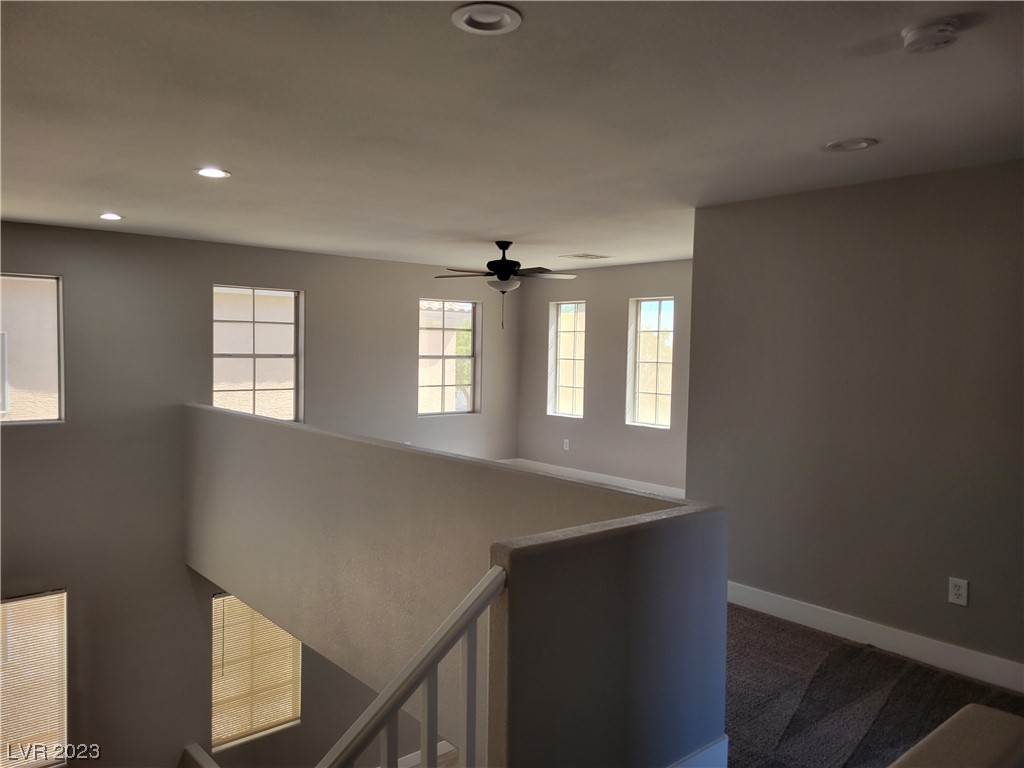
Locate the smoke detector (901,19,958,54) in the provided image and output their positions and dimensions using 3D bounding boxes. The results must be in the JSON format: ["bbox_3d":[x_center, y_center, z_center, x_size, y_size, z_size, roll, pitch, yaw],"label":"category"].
[{"bbox_3d":[1.166,-0.969,2.147,0.138,0.044,0.138,-1,4,-41],"label":"smoke detector"}]

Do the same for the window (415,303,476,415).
[{"bbox_3d":[-0.760,-0.301,9.084,0.902,1.342,0.120,-1,4,-41],"label":"window"}]

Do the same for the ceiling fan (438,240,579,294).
[{"bbox_3d":[-0.066,-1.010,6.694,1.290,0.440,1.290,-1,4,-41],"label":"ceiling fan"}]

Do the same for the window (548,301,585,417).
[{"bbox_3d":[0.694,-0.283,9.010,0.120,1.341,0.592,-1,4,-41],"label":"window"}]

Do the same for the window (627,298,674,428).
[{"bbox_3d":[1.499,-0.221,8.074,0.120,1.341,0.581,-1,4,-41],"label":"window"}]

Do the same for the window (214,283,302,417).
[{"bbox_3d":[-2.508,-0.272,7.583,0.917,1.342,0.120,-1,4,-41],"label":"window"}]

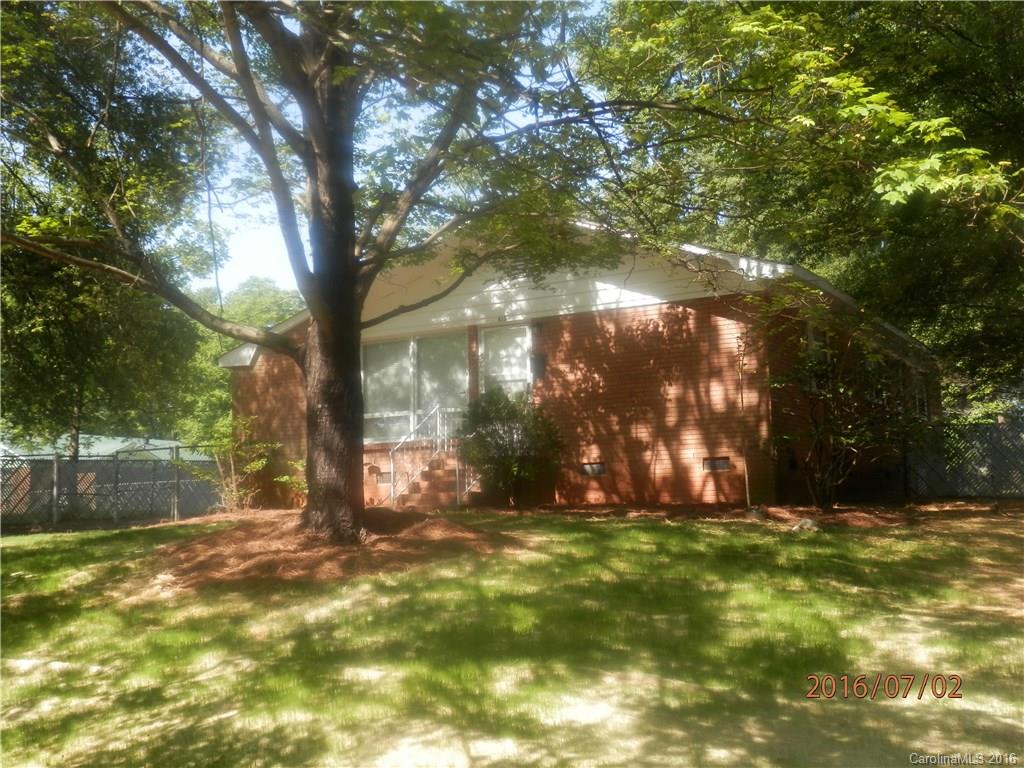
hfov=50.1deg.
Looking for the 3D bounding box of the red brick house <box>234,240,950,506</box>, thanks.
[{"bbox_3d":[2.054,0.032,22.554,10.850,4.850,11.600,-5,-7,30],"label":"red brick house"}]

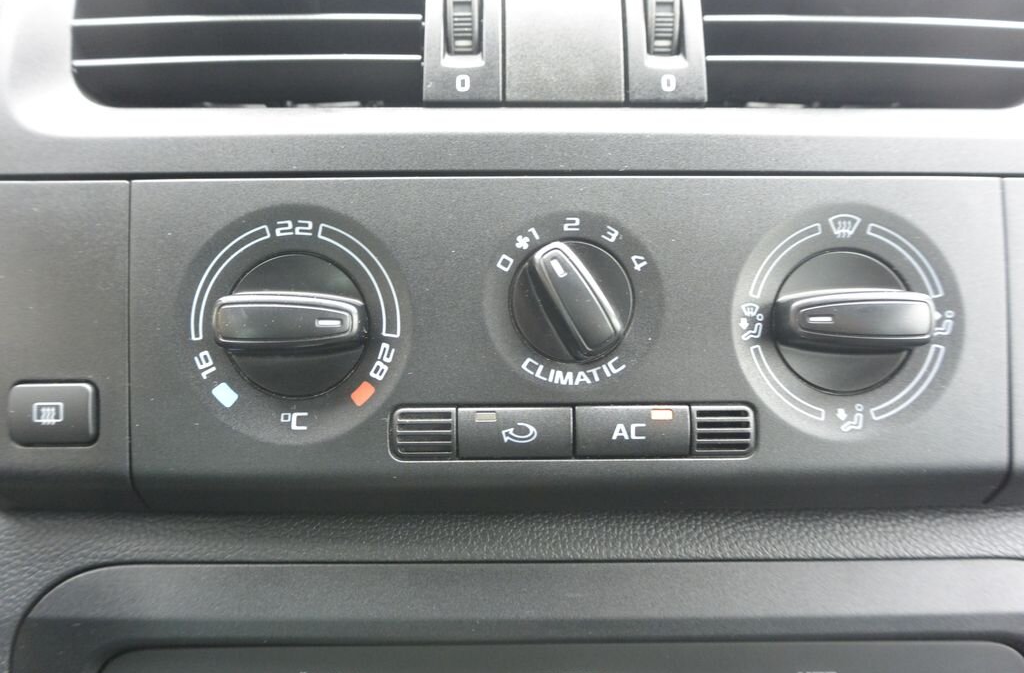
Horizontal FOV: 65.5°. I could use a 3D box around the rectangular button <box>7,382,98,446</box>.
[{"bbox_3d":[-0.108,0.018,0.188,0.020,0.015,0.006,0,-2,0],"label":"rectangular button"}]

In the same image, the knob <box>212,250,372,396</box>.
[{"bbox_3d":[-0.051,-0.003,0.184,0.035,0.035,0.014,0,-2,0],"label":"knob"}]

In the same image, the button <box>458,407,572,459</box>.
[{"bbox_3d":[0.001,0.023,0.190,0.027,0.012,0.006,0,-2,0],"label":"button"}]

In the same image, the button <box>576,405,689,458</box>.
[{"bbox_3d":[0.029,0.023,0.190,0.027,0.012,0.006,0,-2,0],"label":"button"}]

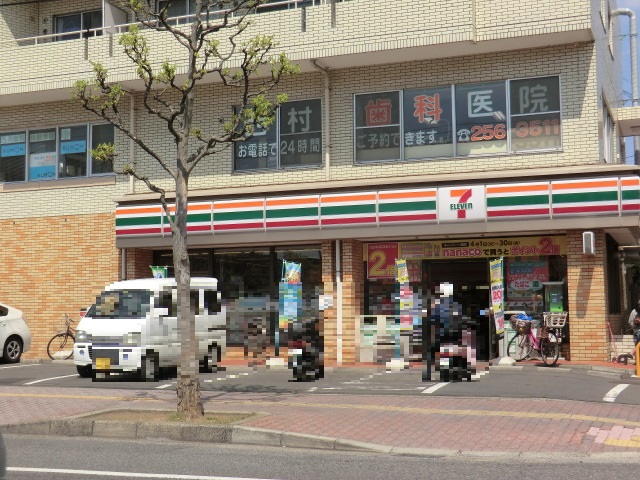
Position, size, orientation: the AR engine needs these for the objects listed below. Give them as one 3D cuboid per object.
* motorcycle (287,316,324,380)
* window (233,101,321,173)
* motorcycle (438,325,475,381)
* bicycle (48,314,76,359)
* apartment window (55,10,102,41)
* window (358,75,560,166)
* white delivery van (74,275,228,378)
[{"bbox_3d":[-0.265,1.874,15.152,0.660,1.060,1.750,-2,-5,11],"label":"motorcycle"},{"bbox_3d":[-0.974,-2.344,19.595,2.155,1.510,0.120,-2,-5,19],"label":"window"},{"bbox_3d":[2.289,1.835,14.670,0.650,1.020,1.720,-2,-5,19],"label":"motorcycle"},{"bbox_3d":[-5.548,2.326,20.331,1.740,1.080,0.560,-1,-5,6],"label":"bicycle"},{"bbox_3d":[-5.917,-4.729,21.581,1.630,1.840,0.120,-2,-5,19],"label":"apartment window"},{"bbox_3d":[2.818,-2.485,18.263,4.370,1.560,0.120,-2,-5,19],"label":"window"},{"bbox_3d":[-3.235,1.669,16.970,1.475,1.880,3.395,-2,-5,20],"label":"white delivery van"}]

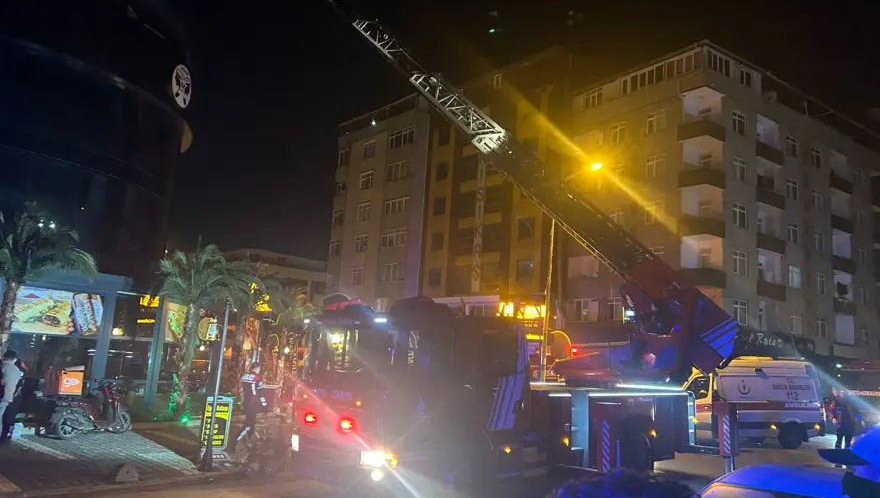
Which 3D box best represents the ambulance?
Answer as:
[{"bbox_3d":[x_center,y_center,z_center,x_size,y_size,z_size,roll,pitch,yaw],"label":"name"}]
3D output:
[{"bbox_3d":[8.145,4.372,19.557,5.900,2.700,2.050,5,-9,-16],"label":"ambulance"}]

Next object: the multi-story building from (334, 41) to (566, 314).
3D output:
[{"bbox_3d":[3.732,-0.386,58.064,26.000,24.000,14.000,-6,-13,44],"label":"multi-story building"}]

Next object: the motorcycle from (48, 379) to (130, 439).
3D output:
[{"bbox_3d":[-6.891,3.122,13.255,0.700,1.250,1.880,0,-10,23],"label":"motorcycle"}]

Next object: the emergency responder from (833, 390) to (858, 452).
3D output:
[{"bbox_3d":[9.380,4.158,15.342,0.360,1.760,0.550,-2,-11,30],"label":"emergency responder"}]

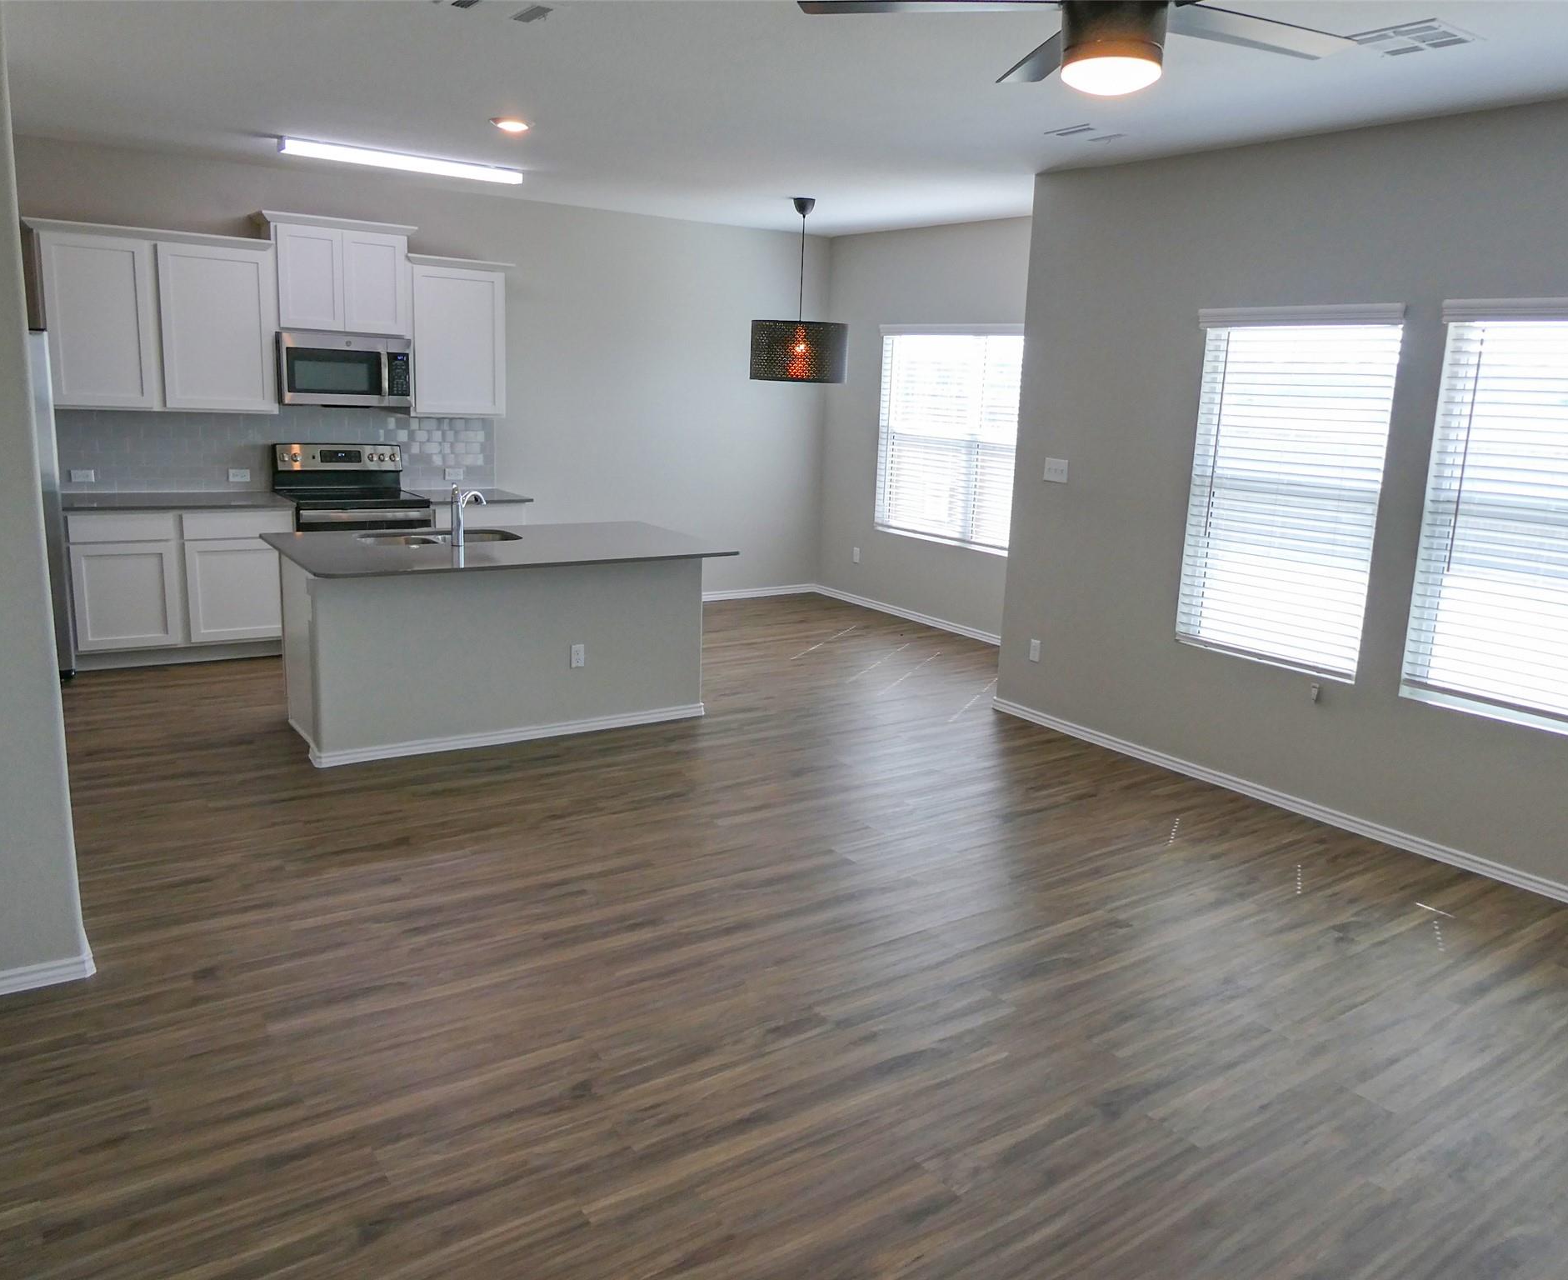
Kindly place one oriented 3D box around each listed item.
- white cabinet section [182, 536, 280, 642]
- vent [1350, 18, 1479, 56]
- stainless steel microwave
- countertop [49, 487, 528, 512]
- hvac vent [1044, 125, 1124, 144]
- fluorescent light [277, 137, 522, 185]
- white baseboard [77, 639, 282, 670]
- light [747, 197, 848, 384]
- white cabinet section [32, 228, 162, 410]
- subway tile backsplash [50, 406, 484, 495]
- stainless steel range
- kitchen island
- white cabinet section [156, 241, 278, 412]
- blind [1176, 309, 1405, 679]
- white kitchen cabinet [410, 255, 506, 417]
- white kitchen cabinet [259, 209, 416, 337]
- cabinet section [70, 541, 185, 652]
[{"bbox_3d":[-3.204,-0.344,6.882,0.575,0.585,0.550,-6,15,-34],"label":"white cabinet section"},{"bbox_3d":[1.844,-1.742,3.460,0.315,0.020,0.285,-6,15,-34],"label":"vent"},{"bbox_3d":[-2.638,-1.607,7.048,0.753,0.410,0.397,-6,15,-35],"label":"stainless steel microwave"},{"bbox_3d":[-2.804,-0.844,6.997,2.540,0.035,0.645,-6,15,-34],"label":"countertop"},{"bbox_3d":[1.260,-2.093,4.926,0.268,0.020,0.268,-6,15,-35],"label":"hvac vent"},{"bbox_3d":[-1.970,-2.495,6.178,1.231,0.074,0.124,-6,15,-35],"label":"fluorescent light"},{"bbox_3d":[-3.310,0.082,6.582,1.092,0.099,0.020,-6,15,-35],"label":"white baseboard"},{"bbox_3d":[0.109,-2.135,7.258,0.590,1.074,0.590,3,13,-1],"label":"light"},{"bbox_3d":[-3.720,-1.709,6.408,0.516,0.911,0.320,-6,15,-34],"label":"white cabinet section"},{"bbox_3d":[-2.974,-1.155,7.199,2.505,0.468,0.017,-6,15,-34],"label":"subway tile backsplash"},{"bbox_3d":[-2.603,-0.562,7.147,0.757,1.177,0.685,-6,15,-35],"label":"stainless steel range"},{"bbox_3d":[-1.289,0.005,5.526,1.935,0.914,1.110,-6,15,-34],"label":"kitchen island"},{"bbox_3d":[-3.241,-1.760,6.726,0.598,0.911,0.320,-6,15,-34],"label":"white cabinet section"},{"bbox_3d":[2.086,-0.649,5.013,0.084,1.465,0.907,-6,15,-35],"label":"blind"},{"bbox_3d":[-2.082,-1.885,7.431,0.630,0.943,0.362,-6,15,-34],"label":"white kitchen cabinet"},{"bbox_3d":[-2.635,-2.128,6.974,0.850,0.628,0.362,-6,15,-34],"label":"white kitchen cabinet"},{"bbox_3d":[-3.675,-0.295,6.569,0.490,0.585,0.550,-6,15,-34],"label":"cabinet section"}]

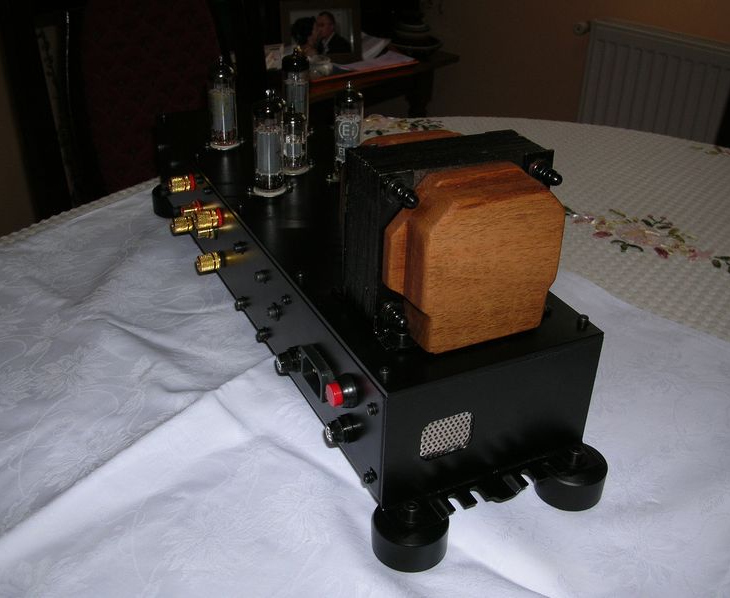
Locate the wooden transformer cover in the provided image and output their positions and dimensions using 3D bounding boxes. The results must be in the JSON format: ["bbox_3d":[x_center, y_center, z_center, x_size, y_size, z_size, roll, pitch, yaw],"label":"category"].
[{"bbox_3d":[0.055,-0.021,0.399,0.091,0.084,0.029,-12,32,-23],"label":"wooden transformer cover"}]

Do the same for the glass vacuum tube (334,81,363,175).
[{"bbox_3d":[-0.013,-0.122,0.585,0.021,0.069,0.021,2,29,-1],"label":"glass vacuum tube"}]

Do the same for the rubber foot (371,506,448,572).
[{"bbox_3d":[0.023,0.116,0.403,0.038,0.018,0.038,2,29,-1],"label":"rubber foot"}]

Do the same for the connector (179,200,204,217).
[{"bbox_3d":[-0.136,-0.071,0.630,0.017,0.011,0.011,-12,32,-23],"label":"connector"}]

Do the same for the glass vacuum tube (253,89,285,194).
[{"bbox_3d":[-0.067,-0.110,0.559,0.021,0.071,0.021,2,29,-1],"label":"glass vacuum tube"}]

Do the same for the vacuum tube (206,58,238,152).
[{"bbox_3d":[-0.113,-0.158,0.642,0.021,0.070,0.021,-12,32,-23],"label":"vacuum tube"}]

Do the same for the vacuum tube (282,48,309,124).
[{"bbox_3d":[-0.059,-0.171,0.667,0.021,0.070,0.021,-12,32,-23],"label":"vacuum tube"}]

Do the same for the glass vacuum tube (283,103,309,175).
[{"bbox_3d":[-0.053,-0.122,0.604,0.021,0.049,0.021,-12,32,-23],"label":"glass vacuum tube"}]

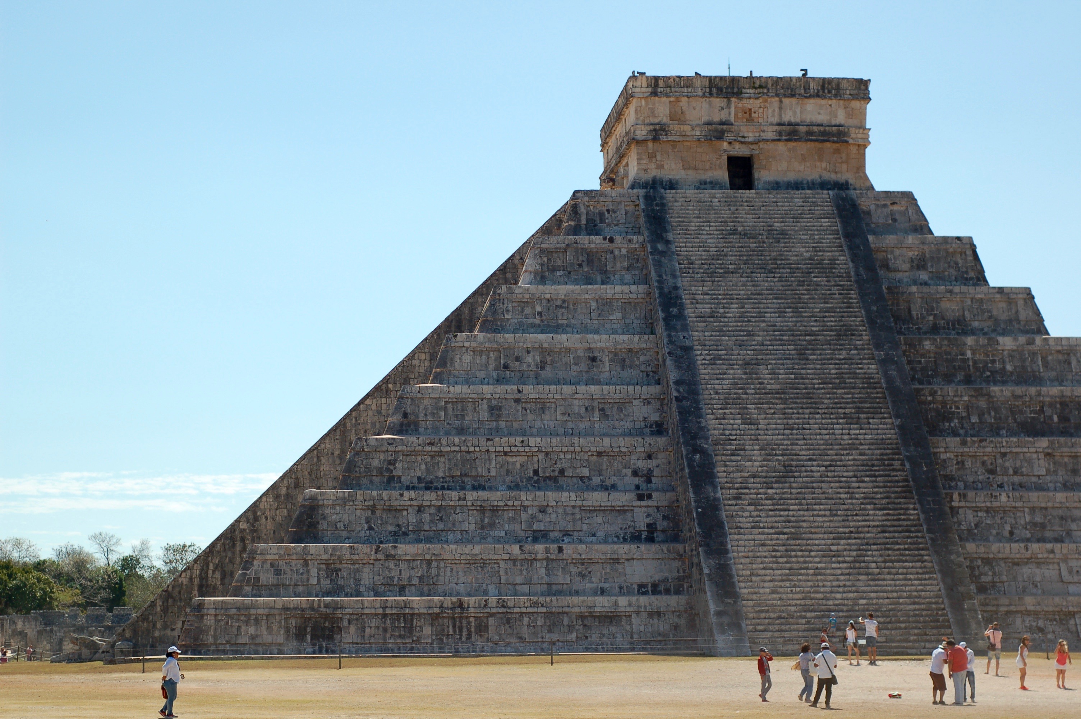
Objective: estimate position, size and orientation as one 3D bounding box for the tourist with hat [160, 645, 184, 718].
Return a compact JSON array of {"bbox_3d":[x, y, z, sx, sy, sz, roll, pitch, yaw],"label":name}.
[{"bbox_3d":[-8.612,7.517,52.500,0.560,1.650,0.500,-1,-6,6],"label":"tourist with hat"}]

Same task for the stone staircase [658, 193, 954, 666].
[{"bbox_3d":[11.711,1.510,103.567,8.630,23.150,23.850,0,-6,-4],"label":"stone staircase"}]

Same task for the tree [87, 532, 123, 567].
[{"bbox_3d":[-40.635,21.831,210.000,3.800,11.800,3.800,-1,-6,0],"label":"tree"}]

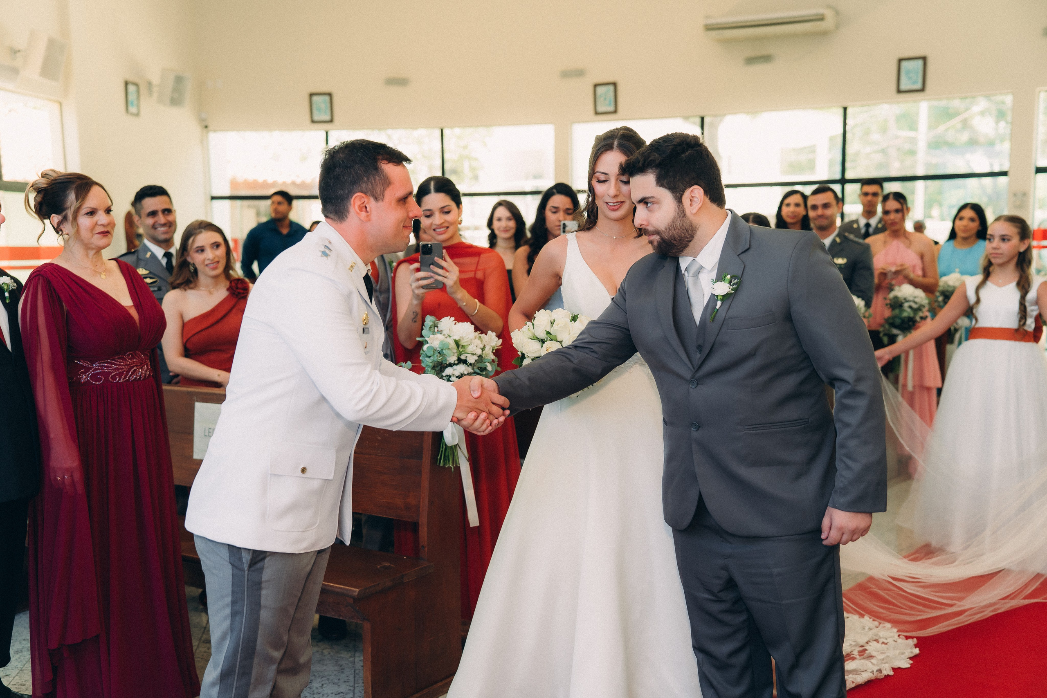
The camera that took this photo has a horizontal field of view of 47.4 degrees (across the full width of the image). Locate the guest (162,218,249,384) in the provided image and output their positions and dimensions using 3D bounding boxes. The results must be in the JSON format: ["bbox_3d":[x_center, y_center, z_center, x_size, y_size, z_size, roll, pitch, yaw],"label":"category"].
[{"bbox_3d":[-1.239,0.266,4.836,0.420,1.567,0.310,-2,6,-9],"label":"guest"}]

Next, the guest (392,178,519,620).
[{"bbox_3d":[-0.240,0.220,4.329,0.480,1.679,0.480,0,5,9],"label":"guest"}]

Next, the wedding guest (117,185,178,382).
[{"bbox_3d":[-1.566,0.138,5.280,0.520,1.705,0.320,-4,6,-27],"label":"wedding guest"}]

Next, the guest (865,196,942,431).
[{"bbox_3d":[2.297,-0.102,7.279,0.460,1.693,0.380,1,6,23],"label":"guest"}]

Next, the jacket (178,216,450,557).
[{"bbox_3d":[-0.475,0.084,2.830,0.640,0.760,0.520,1,6,15],"label":"jacket"}]

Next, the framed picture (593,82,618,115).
[{"bbox_3d":[0.786,-2.395,11.400,0.225,0.300,0.030,1,6,17],"label":"framed picture"}]

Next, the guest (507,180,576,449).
[{"bbox_3d":[0.131,0.178,4.842,0.440,1.678,0.360,0,6,9],"label":"guest"}]

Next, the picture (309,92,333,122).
[{"bbox_3d":[-1.936,-2.305,11.400,0.215,0.278,0.025,0,6,10],"label":"picture"}]

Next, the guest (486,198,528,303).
[{"bbox_3d":[-0.080,0.003,6.678,0.430,1.666,0.290,0,5,7],"label":"guest"}]

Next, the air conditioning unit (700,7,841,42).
[{"bbox_3d":[2.075,-2.718,10.000,1.080,0.210,0.230,2,7,25],"label":"air conditioning unit"}]

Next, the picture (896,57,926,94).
[{"bbox_3d":[3.174,-2.239,9.750,0.215,0.278,0.025,2,7,28],"label":"picture"}]

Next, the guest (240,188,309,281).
[{"bbox_3d":[-1.878,-0.292,9.388,0.580,1.800,0.330,-1,5,-3],"label":"guest"}]

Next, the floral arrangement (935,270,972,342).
[{"bbox_3d":[2.755,-0.253,7.600,0.260,0.470,0.270,3,7,37],"label":"floral arrangement"}]

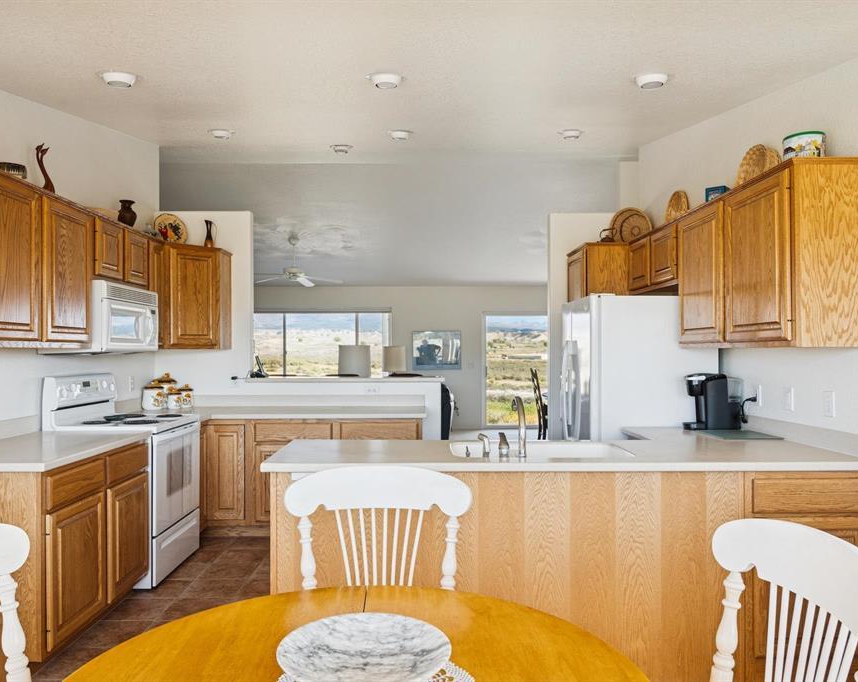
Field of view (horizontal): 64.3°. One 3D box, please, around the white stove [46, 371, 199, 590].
[{"bbox_3d":[-1.854,0.827,4.209,0.660,1.210,0.758,0,-1,-1],"label":"white stove"}]

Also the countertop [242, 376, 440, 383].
[{"bbox_3d":[-0.683,0.322,5.659,1.630,0.040,0.320,0,-1,-1],"label":"countertop"}]

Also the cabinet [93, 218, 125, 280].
[{"bbox_3d":[-2.034,-0.537,4.044,0.319,0.367,0.392,0,-1,-1],"label":"cabinet"}]

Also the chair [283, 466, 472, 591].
[{"bbox_3d":[-0.148,0.880,1.737,0.540,1.040,0.560,0,-1,0],"label":"chair"}]

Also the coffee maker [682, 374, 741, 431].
[{"bbox_3d":[1.644,0.355,3.943,0.275,0.325,0.220,0,-1,0],"label":"coffee maker"}]

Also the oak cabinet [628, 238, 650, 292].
[{"bbox_3d":[1.613,-0.521,4.741,0.335,0.383,0.481,0,-1,-1],"label":"oak cabinet"}]

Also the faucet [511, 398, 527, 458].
[{"bbox_3d":[0.391,0.368,2.982,0.050,0.252,0.215,0,-1,-1],"label":"faucet"}]

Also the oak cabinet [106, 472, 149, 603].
[{"bbox_3d":[-1.902,1.024,3.619,0.645,0.577,0.505,0,-1,0],"label":"oak cabinet"}]

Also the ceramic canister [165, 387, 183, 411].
[{"bbox_3d":[-1.985,0.454,5.365,0.115,0.175,0.115,0,-1,0],"label":"ceramic canister"}]

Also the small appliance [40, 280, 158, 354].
[{"bbox_3d":[-2.033,-0.126,4.260,0.390,0.405,0.765,0,-1,0],"label":"small appliance"}]

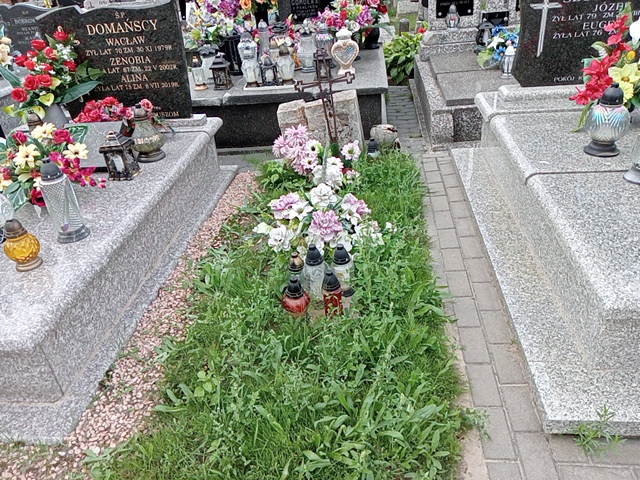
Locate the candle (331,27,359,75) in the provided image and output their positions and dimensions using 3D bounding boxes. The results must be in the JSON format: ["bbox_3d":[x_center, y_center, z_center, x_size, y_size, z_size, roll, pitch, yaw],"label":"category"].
[{"bbox_3d":[0.199,-1.498,4.108,0.213,0.337,0.115,-1,30,7],"label":"candle"}]

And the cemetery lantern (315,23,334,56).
[{"bbox_3d":[0.049,-1.644,4.374,0.155,0.353,0.155,-1,30,7],"label":"cemetery lantern"}]

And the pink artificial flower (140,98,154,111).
[{"bbox_3d":[-1.048,-0.823,3.144,0.085,0.075,0.075,-1,30,7],"label":"pink artificial flower"}]

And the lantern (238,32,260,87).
[{"bbox_3d":[-0.539,-1.367,3.933,0.150,0.375,0.150,-1,30,7],"label":"lantern"}]

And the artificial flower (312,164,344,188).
[{"bbox_3d":[0.045,-0.379,3.092,0.165,0.130,0.140,-1,30,7],"label":"artificial flower"}]

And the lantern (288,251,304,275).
[{"bbox_3d":[-0.092,0.148,2.177,0.080,0.225,0.080,-1,30,7],"label":"lantern"}]

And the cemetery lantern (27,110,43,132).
[{"bbox_3d":[-1.679,-0.635,3.103,0.125,0.285,0.125,-1,30,7],"label":"cemetery lantern"}]

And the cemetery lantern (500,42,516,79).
[{"bbox_3d":[1.510,-1.442,4.144,0.095,0.265,0.095,-1,30,7],"label":"cemetery lantern"}]

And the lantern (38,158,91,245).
[{"bbox_3d":[-1.073,-0.170,2.147,0.133,0.356,0.133,-1,30,7],"label":"lantern"}]

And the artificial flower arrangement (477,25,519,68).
[{"bbox_3d":[1.575,-1.709,4.558,0.350,0.280,0.320,-1,30,7],"label":"artificial flower arrangement"}]

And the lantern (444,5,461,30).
[{"bbox_3d":[1.290,-2.145,5.000,0.138,0.228,0.138,-1,30,7],"label":"lantern"}]

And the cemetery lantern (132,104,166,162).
[{"bbox_3d":[-0.990,-0.619,2.942,0.188,0.298,0.188,-1,30,7],"label":"cemetery lantern"}]

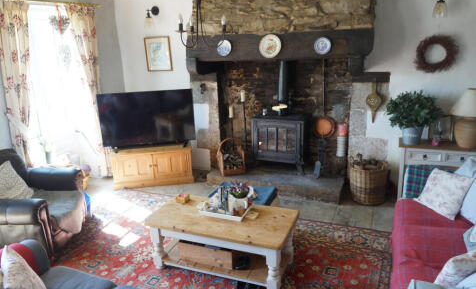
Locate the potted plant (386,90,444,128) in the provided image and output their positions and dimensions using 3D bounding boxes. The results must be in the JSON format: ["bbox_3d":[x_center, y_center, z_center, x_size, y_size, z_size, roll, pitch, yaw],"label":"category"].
[{"bbox_3d":[1.750,-0.342,3.538,0.486,0.347,0.436,4,16,22],"label":"potted plant"}]

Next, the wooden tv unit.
[{"bbox_3d":[-1.110,0.257,4.766,1.040,0.472,0.467,-4,15,-7],"label":"wooden tv unit"}]

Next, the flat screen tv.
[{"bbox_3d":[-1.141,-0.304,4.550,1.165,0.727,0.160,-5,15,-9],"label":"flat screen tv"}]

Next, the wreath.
[{"bbox_3d":[2.023,-0.927,3.638,0.390,0.375,0.085,4,16,22],"label":"wreath"}]

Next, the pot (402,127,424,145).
[{"bbox_3d":[1.765,-0.094,3.625,0.200,0.165,0.200,4,16,22],"label":"pot"}]

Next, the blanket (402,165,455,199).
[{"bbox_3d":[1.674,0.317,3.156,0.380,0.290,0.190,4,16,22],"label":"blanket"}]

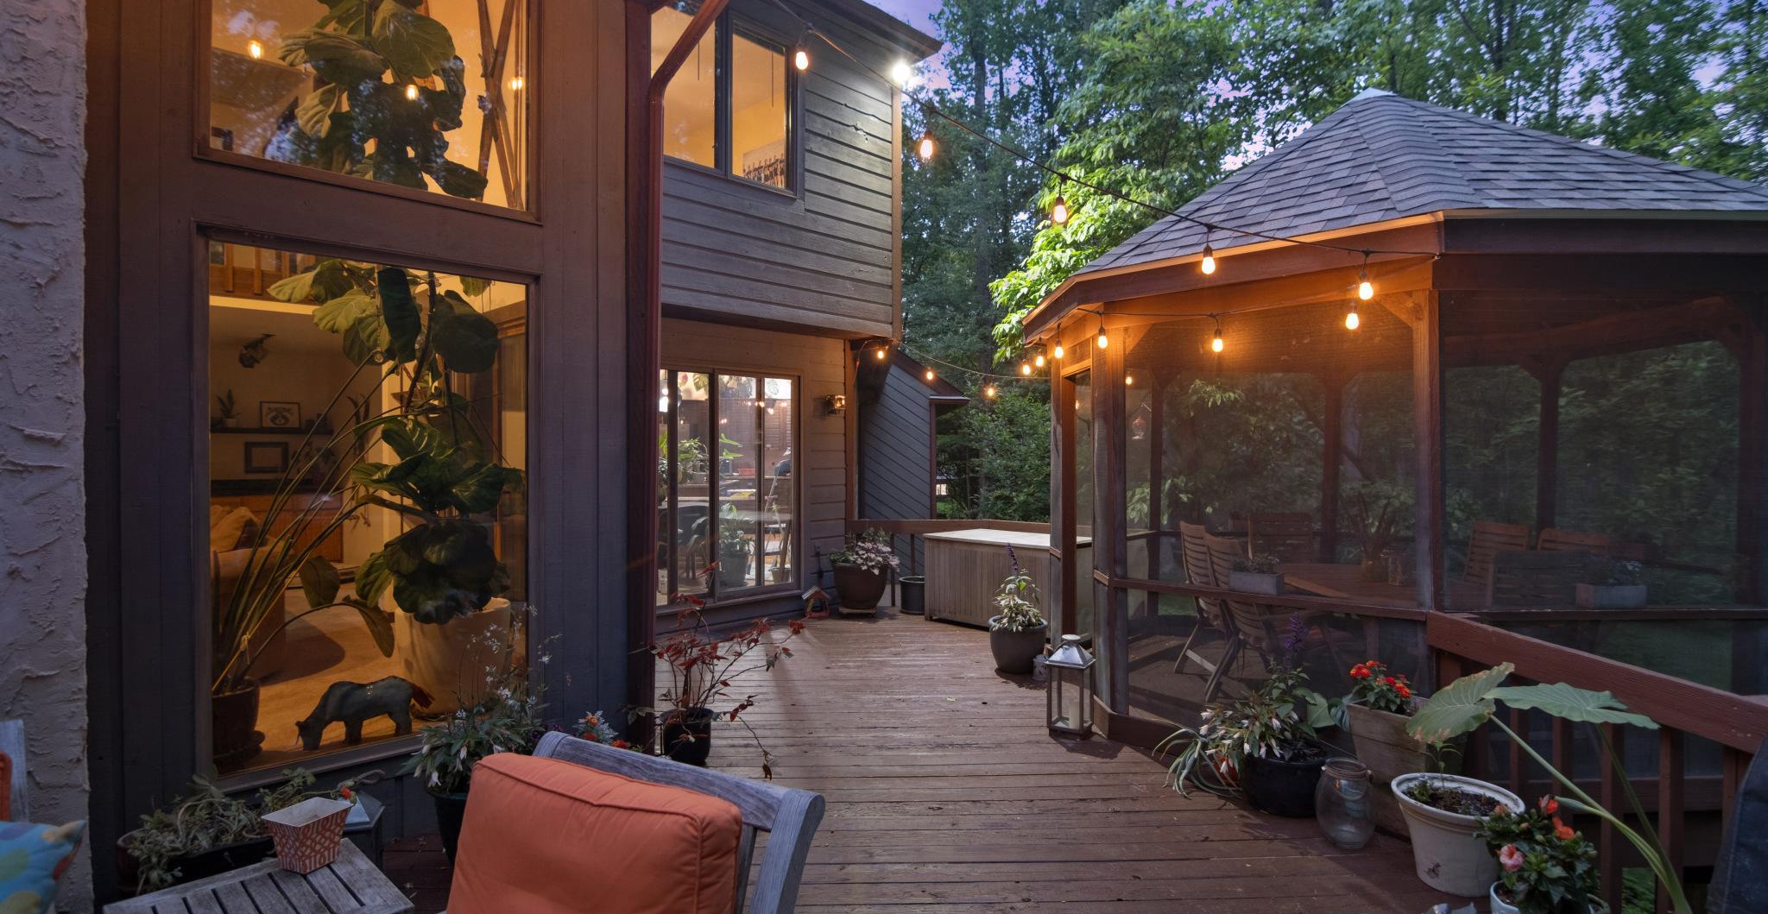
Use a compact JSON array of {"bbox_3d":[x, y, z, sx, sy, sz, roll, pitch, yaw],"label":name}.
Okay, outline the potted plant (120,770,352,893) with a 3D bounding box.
[{"bbox_3d":[-2.290,1.360,3.000,0.670,0.400,0.300,0,0,-45],"label":"potted plant"}]

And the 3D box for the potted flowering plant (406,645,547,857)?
[{"bbox_3d":[-1.570,1.150,3.200,0.500,0.800,0.480,0,0,-24],"label":"potted flowering plant"}]

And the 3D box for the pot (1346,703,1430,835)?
[{"bbox_3d":[2.180,1.297,3.500,0.340,0.510,0.320,0,0,-40],"label":"pot"}]

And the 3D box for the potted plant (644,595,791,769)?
[{"bbox_3d":[-0.840,1.130,4.220,0.790,0.850,0.680,0,0,-12],"label":"potted plant"}]

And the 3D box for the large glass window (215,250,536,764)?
[{"bbox_3d":[-2.088,0.190,3.512,1.200,2.020,0.090,0,0,-45],"label":"large glass window"}]

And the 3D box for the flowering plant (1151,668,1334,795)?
[{"bbox_3d":[1.650,1.265,3.840,0.750,0.580,0.500,0,0,18],"label":"flowering plant"}]

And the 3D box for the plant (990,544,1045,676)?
[{"bbox_3d":[0.985,1.115,6.190,0.430,0.900,0.430,0,0,6],"label":"plant"}]

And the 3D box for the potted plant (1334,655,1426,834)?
[{"bbox_3d":[2.170,1.197,3.500,0.360,0.710,0.340,0,0,-40],"label":"potted plant"}]

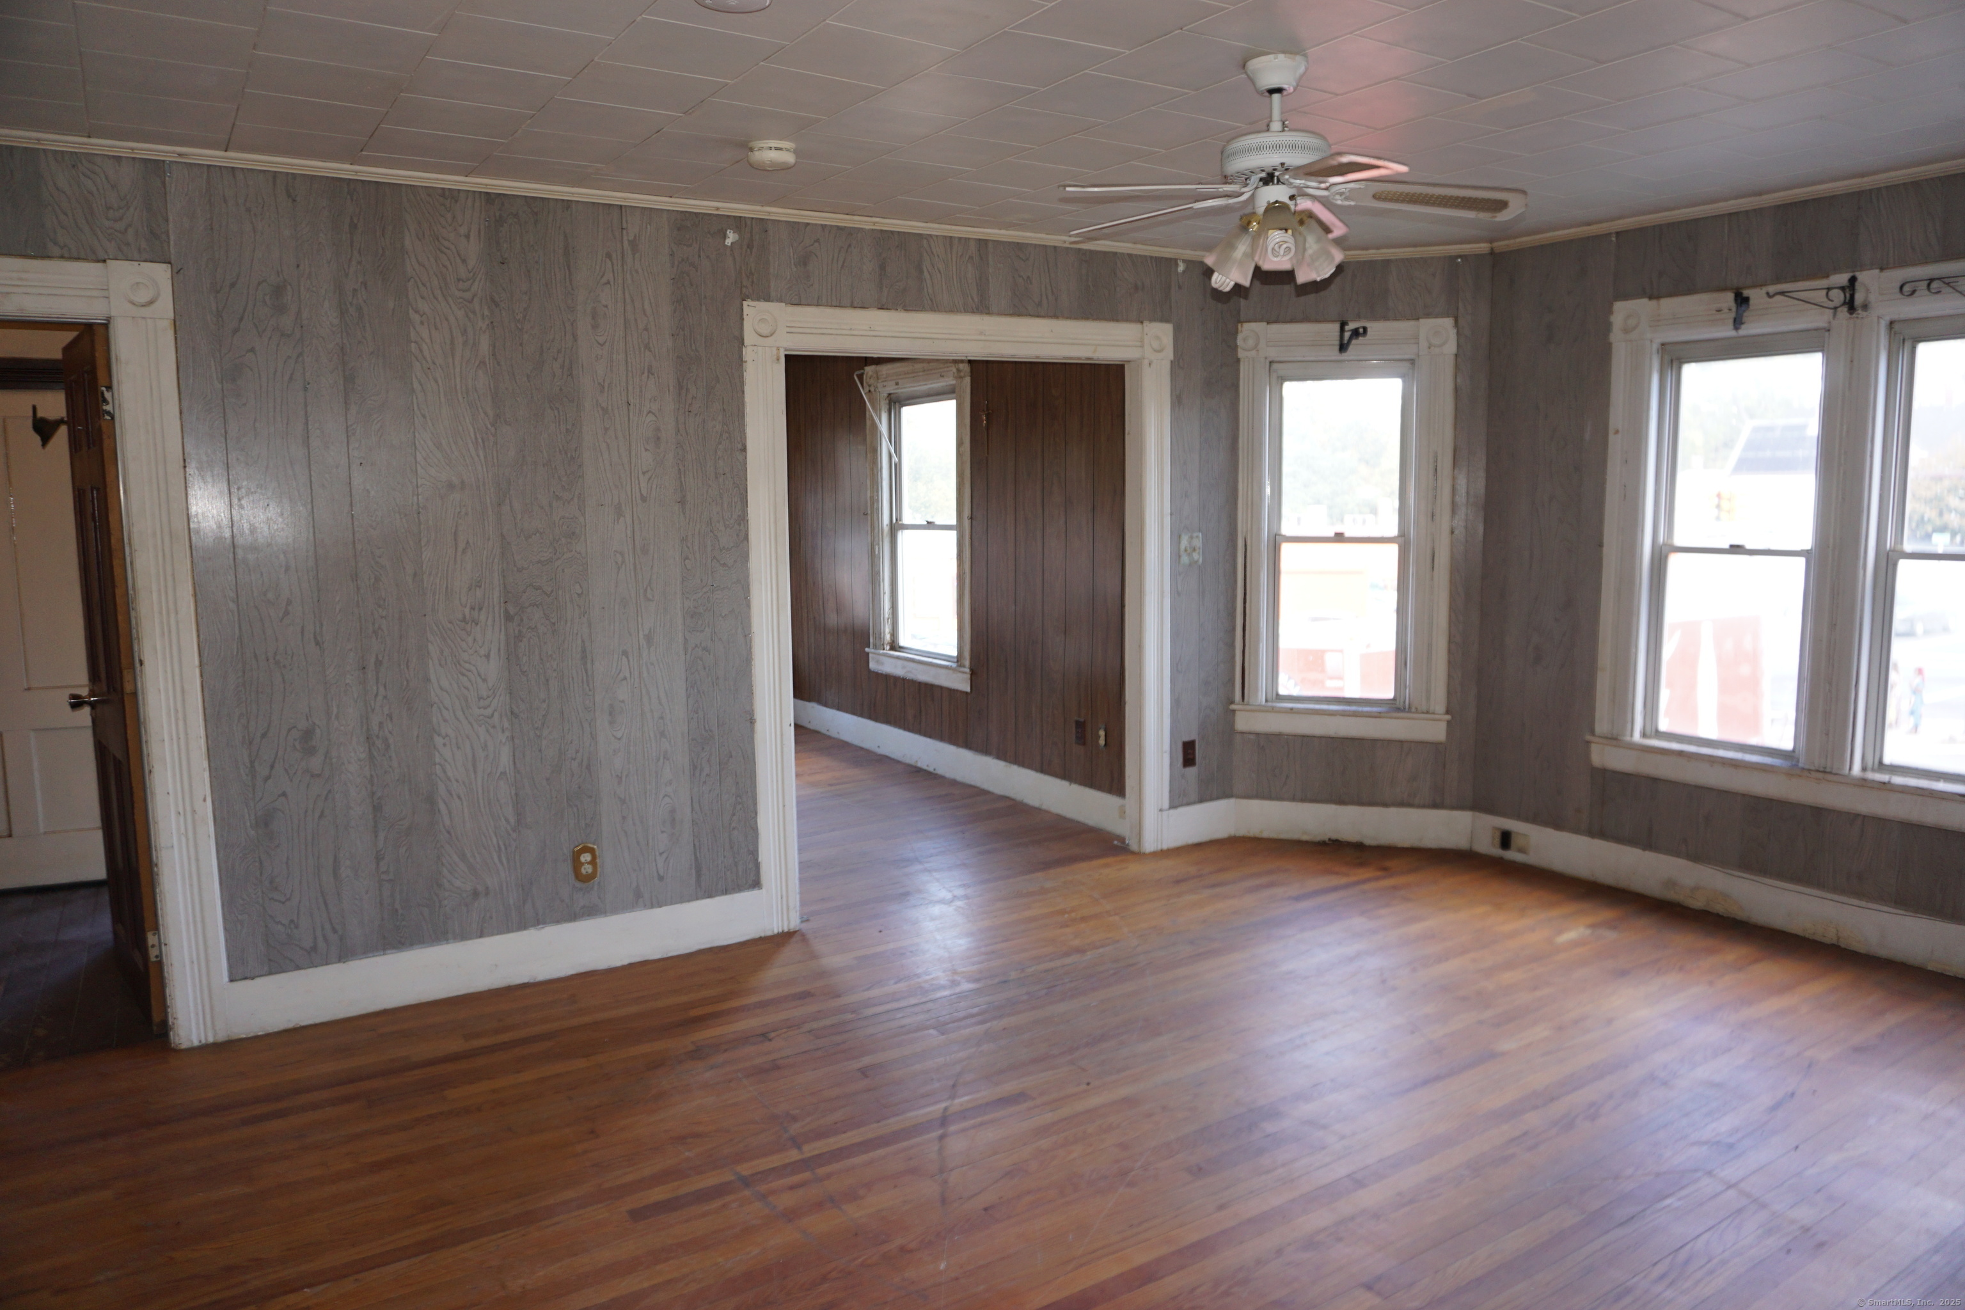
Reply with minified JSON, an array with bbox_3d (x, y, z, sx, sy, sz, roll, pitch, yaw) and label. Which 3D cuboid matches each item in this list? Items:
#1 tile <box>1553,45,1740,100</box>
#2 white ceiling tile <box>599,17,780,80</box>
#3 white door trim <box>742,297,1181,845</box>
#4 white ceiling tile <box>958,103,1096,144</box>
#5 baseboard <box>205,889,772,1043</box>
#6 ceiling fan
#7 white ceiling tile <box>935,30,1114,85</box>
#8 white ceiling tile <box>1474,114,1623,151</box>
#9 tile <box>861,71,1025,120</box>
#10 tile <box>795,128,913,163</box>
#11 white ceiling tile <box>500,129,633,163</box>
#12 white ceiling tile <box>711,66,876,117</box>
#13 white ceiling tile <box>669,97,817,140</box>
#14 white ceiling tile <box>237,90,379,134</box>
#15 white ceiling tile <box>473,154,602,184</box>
[{"bbox_3d":[1.461,-1.286,2.888,0.302,0.015,0.302,-5,9,-33],"label":"tile"},{"bbox_3d":[-0.603,-1.248,2.699,0.303,0.016,0.303,-5,9,-33],"label":"white ceiling tile"},{"bbox_3d":[-0.026,-0.169,4.945,1.807,2.165,0.130,-5,9,-31],"label":"white door trim"},{"bbox_3d":[0.109,-1.332,3.297,0.303,0.016,0.303,-5,9,-33],"label":"white ceiling tile"},{"bbox_3d":[-1.454,0.950,4.141,1.630,0.165,0.020,-5,9,-31],"label":"baseboard"},{"bbox_3d":[0.642,-1.025,2.832,1.050,0.480,1.050,-5,9,-31],"label":"ceiling fan"},{"bbox_3d":[0.093,-1.240,2.715,0.303,0.015,0.303,-6,9,-32],"label":"white ceiling tile"},{"bbox_3d":[1.470,-1.355,3.421,0.303,0.016,0.303,-5,9,-33],"label":"white ceiling tile"},{"bbox_3d":[-0.071,-1.274,2.970,0.303,0.015,0.303,-6,9,-32],"label":"tile"},{"bbox_3d":[-0.408,-1.359,3.512,0.305,0.018,0.305,-5,9,-33],"label":"tile"},{"bbox_3d":[-1.102,-1.350,3.474,0.302,0.015,0.302,-5,9,-33],"label":"white ceiling tile"},{"bbox_3d":[-0.410,-1.266,2.935,0.303,0.015,0.303,-6,9,-32],"label":"white ceiling tile"},{"bbox_3d":[-0.589,-1.322,3.242,0.303,0.016,0.303,-5,9,-33],"label":"white ceiling tile"},{"bbox_3d":[-1.623,-1.307,3.168,0.303,0.016,0.303,-5,9,-33],"label":"white ceiling tile"},{"bbox_3d":[-1.266,-1.382,3.726,0.302,0.015,0.302,-5,9,-33],"label":"white ceiling tile"}]

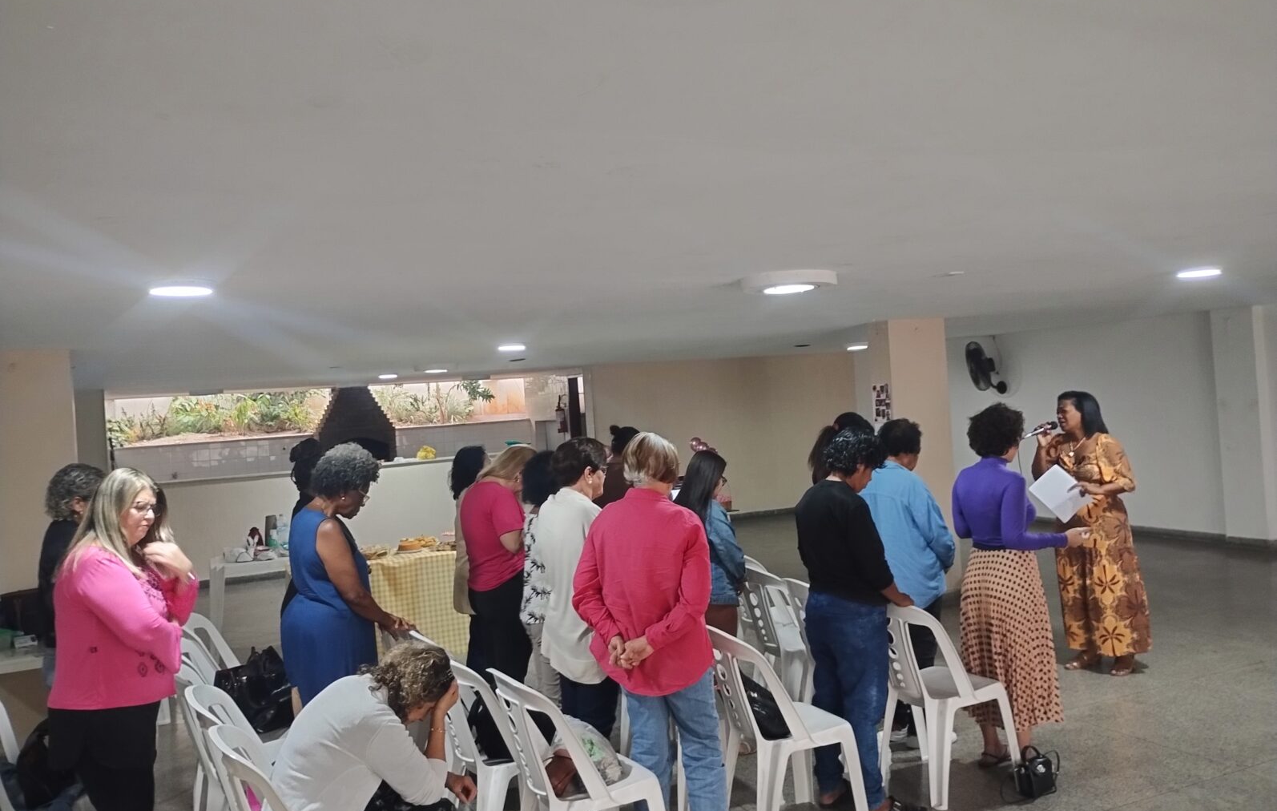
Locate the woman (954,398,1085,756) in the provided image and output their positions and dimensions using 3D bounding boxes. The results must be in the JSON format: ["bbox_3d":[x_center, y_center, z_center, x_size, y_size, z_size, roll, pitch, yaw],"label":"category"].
[{"bbox_3d":[1.696,0.797,4.620,0.550,1.610,0.500,-4,1,-32],"label":"woman"}]

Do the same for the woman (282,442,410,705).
[{"bbox_3d":[-1.171,0.981,4.150,0.520,1.620,0.460,-4,1,-14],"label":"woman"}]

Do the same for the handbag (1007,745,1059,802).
[{"bbox_3d":[1.653,1.512,4.314,0.170,0.200,0.120,-4,0,-24],"label":"handbag"}]

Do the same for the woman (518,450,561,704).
[{"bbox_3d":[-0.349,0.960,4.500,0.390,1.550,0.450,-4,1,-22],"label":"woman"}]

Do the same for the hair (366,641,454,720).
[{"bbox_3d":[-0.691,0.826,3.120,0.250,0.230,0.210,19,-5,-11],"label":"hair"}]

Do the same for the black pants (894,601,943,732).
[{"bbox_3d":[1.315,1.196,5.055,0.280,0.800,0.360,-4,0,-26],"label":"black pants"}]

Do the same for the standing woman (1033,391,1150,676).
[{"bbox_3d":[2.639,0.738,6.094,0.480,1.630,0.530,-4,0,-30],"label":"standing woman"}]

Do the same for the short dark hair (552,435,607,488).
[{"bbox_3d":[-0.232,0.223,4.050,0.220,0.210,0.190,-4,1,-33],"label":"short dark hair"}]

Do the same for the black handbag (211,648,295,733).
[{"bbox_3d":[-1.644,1.216,4.420,0.340,0.360,0.210,-4,1,-37],"label":"black handbag"}]

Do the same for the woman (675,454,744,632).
[{"bbox_3d":[0.369,0.939,5.000,0.360,1.490,0.430,-4,1,-20],"label":"woman"}]

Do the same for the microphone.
[{"bbox_3d":[2.277,0.138,5.850,0.210,0.050,0.050,-25,0,-13],"label":"microphone"}]

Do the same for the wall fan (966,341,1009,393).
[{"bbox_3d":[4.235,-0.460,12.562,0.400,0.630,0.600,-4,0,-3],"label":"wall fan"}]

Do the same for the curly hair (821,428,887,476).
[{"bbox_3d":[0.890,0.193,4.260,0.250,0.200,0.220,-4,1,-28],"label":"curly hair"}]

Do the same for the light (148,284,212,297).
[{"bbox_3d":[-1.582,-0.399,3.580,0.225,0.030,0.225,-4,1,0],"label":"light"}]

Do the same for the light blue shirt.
[{"bbox_3d":[1.300,0.619,5.000,0.340,0.720,0.480,-4,0,-26],"label":"light blue shirt"}]

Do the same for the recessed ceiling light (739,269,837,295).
[{"bbox_3d":[0.690,-0.565,4.750,0.450,0.060,0.450,-4,0,-24],"label":"recessed ceiling light"}]

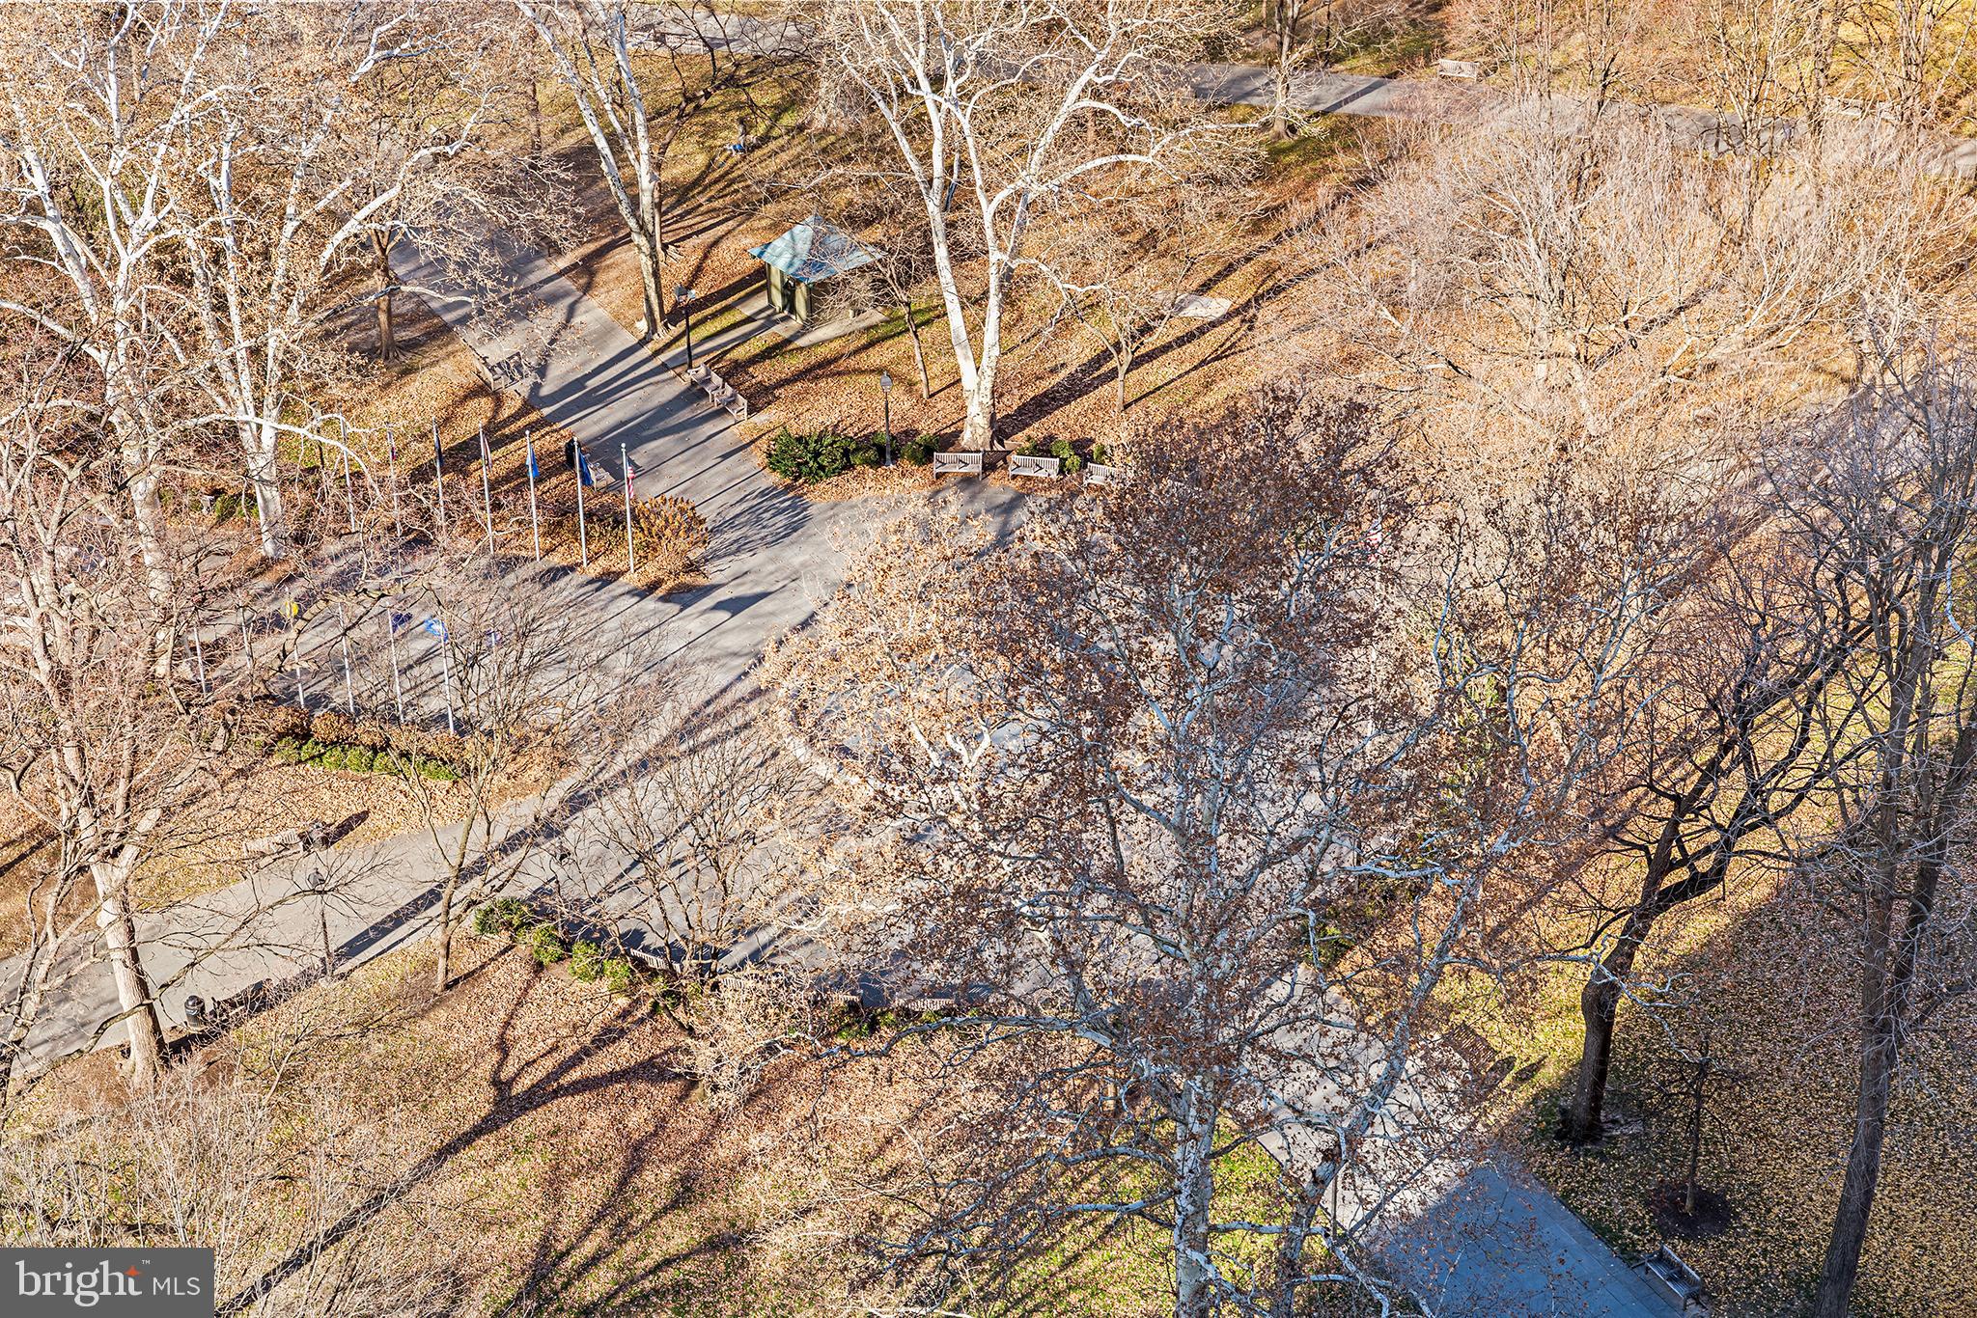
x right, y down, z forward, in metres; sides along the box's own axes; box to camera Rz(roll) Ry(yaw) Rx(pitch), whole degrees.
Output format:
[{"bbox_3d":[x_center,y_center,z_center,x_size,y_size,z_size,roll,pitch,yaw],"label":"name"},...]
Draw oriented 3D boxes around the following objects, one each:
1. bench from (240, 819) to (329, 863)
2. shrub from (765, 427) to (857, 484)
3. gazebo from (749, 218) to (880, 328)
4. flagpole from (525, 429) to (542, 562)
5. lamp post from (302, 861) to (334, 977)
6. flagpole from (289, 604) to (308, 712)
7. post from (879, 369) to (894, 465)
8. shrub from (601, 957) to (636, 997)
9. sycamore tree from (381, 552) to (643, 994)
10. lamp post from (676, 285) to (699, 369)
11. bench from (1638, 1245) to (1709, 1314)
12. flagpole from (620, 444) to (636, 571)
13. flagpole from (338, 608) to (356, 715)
[{"bbox_3d":[-23.826,6.251,128.473,1.900,0.880,0.680,-19,38,-25],"label":"bench"},{"bbox_3d":[-7.068,-8.288,152.390,3.450,1.400,2.500,-1,32,0],"label":"shrub"},{"bbox_3d":[-7.390,-16.414,159.127,3.650,4.300,3.650,-27,42,-34],"label":"gazebo"},{"bbox_3d":[-16.852,-5.970,142.468,0.160,5.550,0.160,0,34,0],"label":"flagpole"},{"bbox_3d":[-21.372,8.525,123.622,0.460,4.319,0.460,-1,32,0],"label":"lamp post"},{"bbox_3d":[-24.511,-0.125,136.063,0.120,5.619,0.120,8,34,14],"label":"flagpole"},{"bbox_3d":[-3.965,-9.495,151.494,0.460,4.319,0.460,-1,32,0],"label":"post"},{"bbox_3d":[-11.783,10.152,122.444,1.100,1.050,1.100,0,34,0],"label":"shrub"},{"bbox_3d":[-14.601,4.861,120.763,7.800,13.400,7.400,-1,32,0],"label":"sycamore tree"},{"bbox_3d":[-12.032,-13.270,154.736,0.850,4.000,0.500,11,35,16],"label":"lamp post"},{"bbox_3d":[19.757,17.824,110.845,0.680,0.880,1.750,-19,38,-25],"label":"bench"},{"bbox_3d":[-13.269,-5.521,141.769,0.160,5.550,0.160,0,34,0],"label":"flagpole"},{"bbox_3d":[-22.670,0.144,135.596,0.120,5.619,0.120,8,34,14],"label":"flagpole"}]

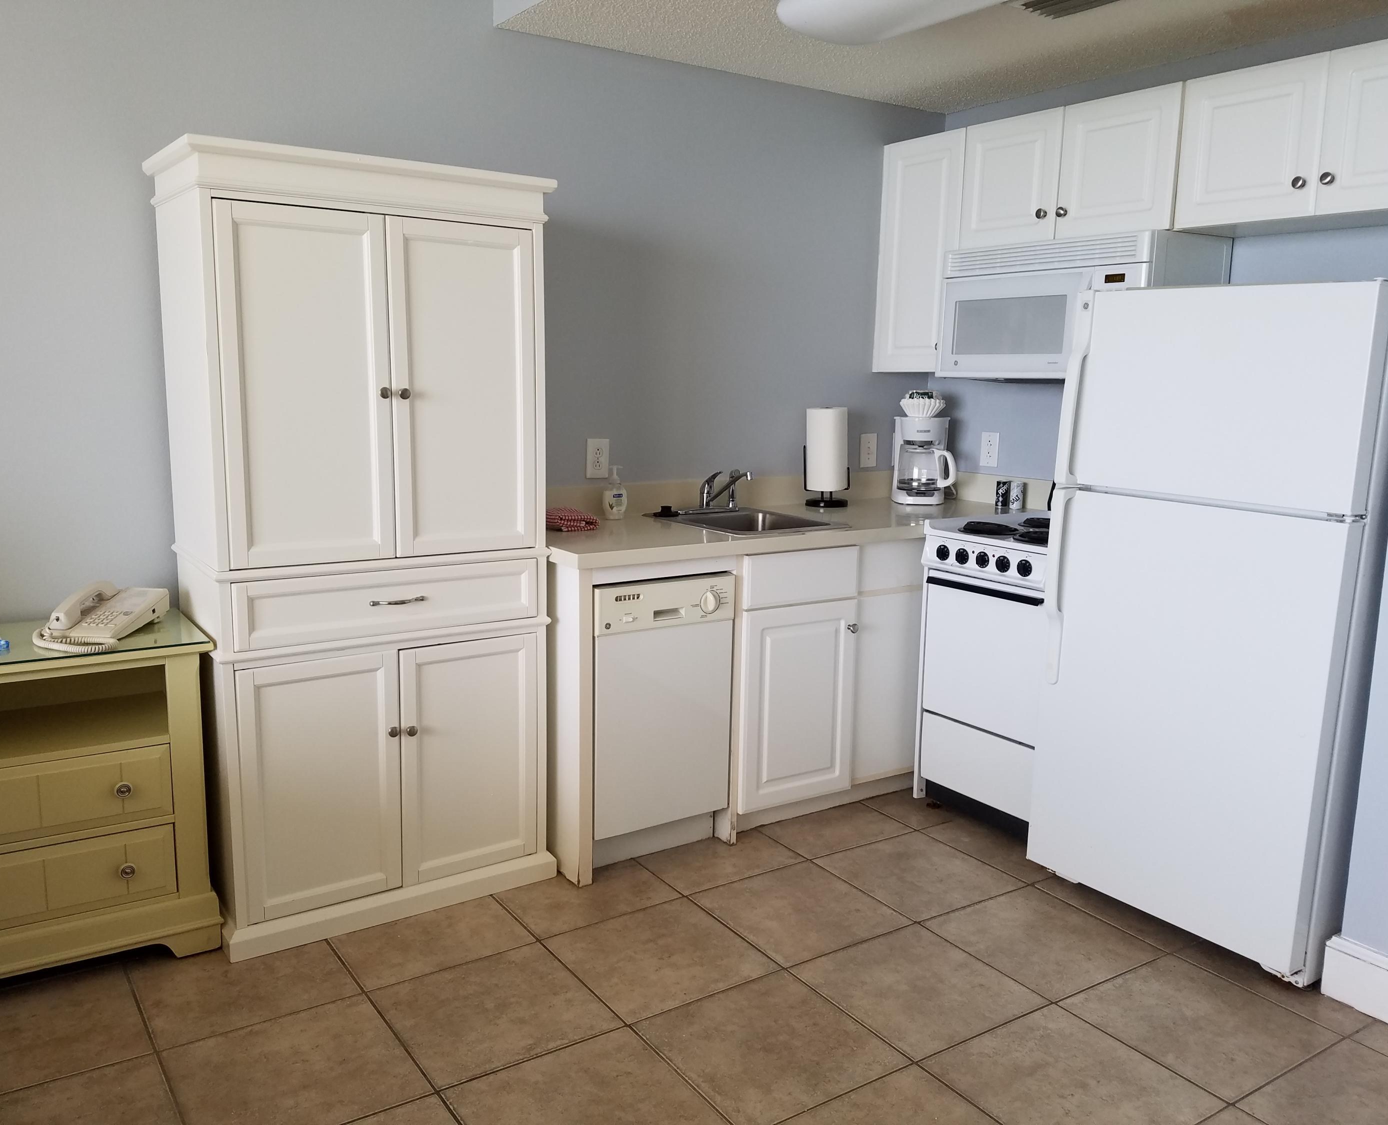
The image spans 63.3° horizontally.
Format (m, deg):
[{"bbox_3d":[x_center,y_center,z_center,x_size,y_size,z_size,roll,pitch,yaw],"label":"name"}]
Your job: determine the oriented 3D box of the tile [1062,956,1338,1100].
[{"bbox_3d":[1.093,0.997,2.443,0.418,0.010,0.418,-5,12,-33],"label":"tile"}]

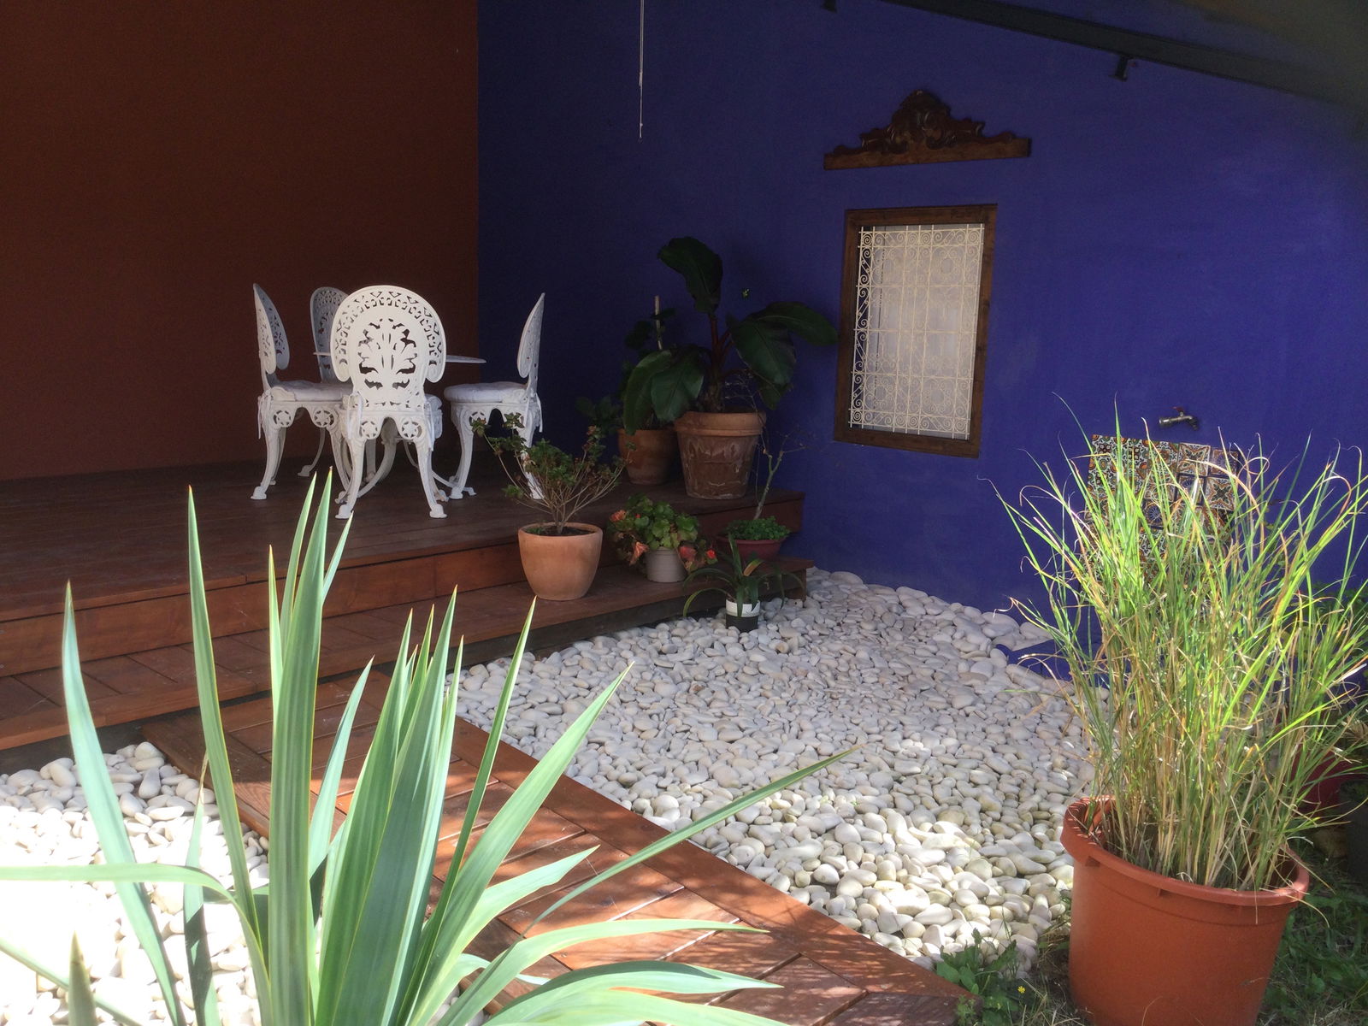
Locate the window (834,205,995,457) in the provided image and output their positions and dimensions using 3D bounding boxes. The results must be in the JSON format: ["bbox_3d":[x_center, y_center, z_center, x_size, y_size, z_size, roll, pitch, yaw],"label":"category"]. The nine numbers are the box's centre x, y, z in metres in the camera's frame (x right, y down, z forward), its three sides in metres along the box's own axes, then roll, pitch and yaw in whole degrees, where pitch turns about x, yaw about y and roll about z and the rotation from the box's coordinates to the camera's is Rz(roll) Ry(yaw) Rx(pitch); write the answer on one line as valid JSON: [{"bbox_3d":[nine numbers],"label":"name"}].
[{"bbox_3d":[0.974,-0.766,5.137,0.722,0.999,0.080,11,13,42],"label":"window"}]

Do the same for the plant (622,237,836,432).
[{"bbox_3d":[0.133,-0.765,5.307,0.840,0.845,0.660,11,13,42],"label":"plant"}]

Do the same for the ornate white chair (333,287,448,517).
[{"bbox_3d":[-1.129,-0.439,4.782,0.430,0.865,0.450,0,10,-9],"label":"ornate white chair"}]

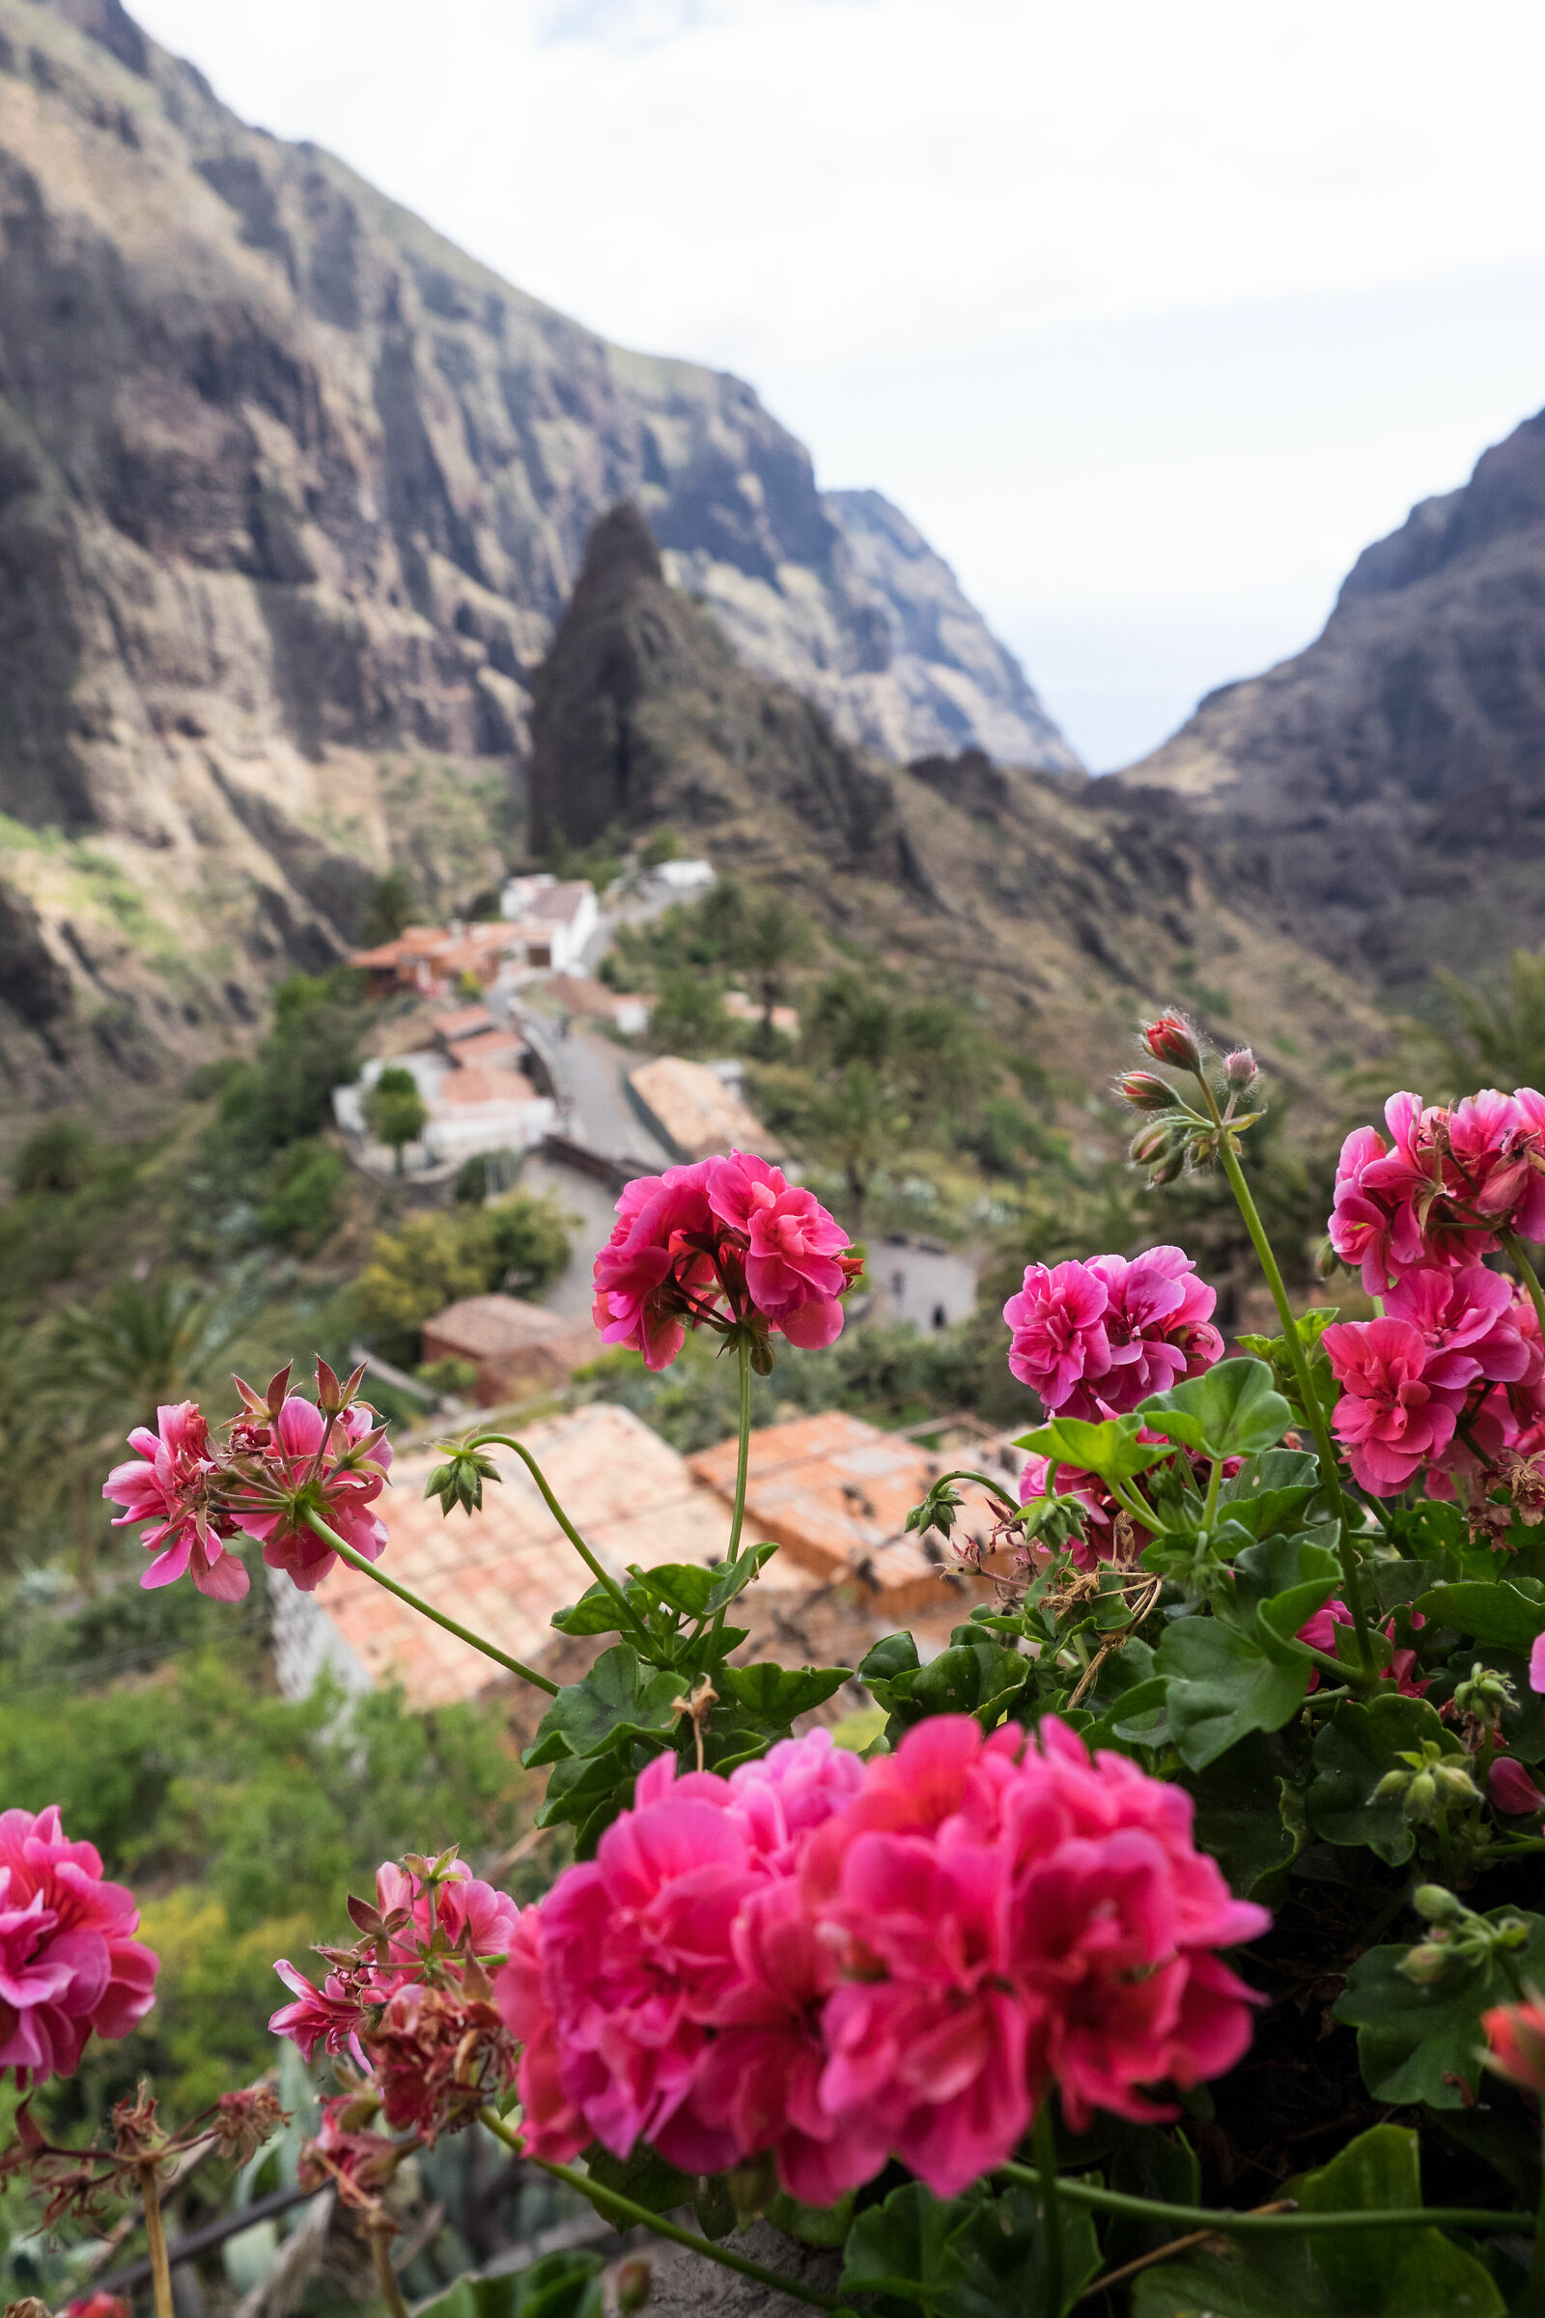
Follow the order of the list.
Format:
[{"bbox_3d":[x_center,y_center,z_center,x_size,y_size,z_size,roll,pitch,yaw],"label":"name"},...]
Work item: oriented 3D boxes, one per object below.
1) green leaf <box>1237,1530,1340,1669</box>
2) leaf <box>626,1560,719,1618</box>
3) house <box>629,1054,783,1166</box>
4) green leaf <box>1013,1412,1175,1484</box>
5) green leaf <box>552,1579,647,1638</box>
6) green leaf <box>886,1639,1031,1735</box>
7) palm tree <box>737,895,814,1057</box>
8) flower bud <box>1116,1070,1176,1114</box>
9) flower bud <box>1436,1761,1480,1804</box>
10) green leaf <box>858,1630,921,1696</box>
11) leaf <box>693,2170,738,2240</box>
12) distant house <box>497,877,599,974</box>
[{"bbox_3d":[0.154,0.131,0.520,0.032,0.030,0.027,4,18,11],"label":"green leaf"},{"bbox_3d":[-0.030,0.129,0.520,0.028,0.013,0.018,0,18,0],"label":"leaf"},{"bbox_3d":[-3.779,-2.705,98.000,6.400,3.800,12.500,-5,18,-15],"label":"house"},{"bbox_3d":[0.111,0.100,0.600,0.054,0.021,0.040,0,17,0],"label":"green leaf"},{"bbox_3d":[-0.053,0.137,0.530,0.030,0.017,0.025,0,17,0],"label":"green leaf"},{"bbox_3d":[0.060,0.169,0.560,0.045,0.027,0.034,0,17,0],"label":"green leaf"},{"bbox_3d":[0.206,-13.889,132.000,6.000,12.200,6.000,0,17,0],"label":"palm tree"},{"bbox_3d":[0.105,-0.019,0.490,0.017,0.009,0.009,20,-16,-6],"label":"flower bud"},{"bbox_3d":[0.182,0.165,0.460,0.013,0.008,0.008,35,-7,12],"label":"flower bud"},{"bbox_3d":[0.032,0.136,0.470,0.018,0.018,0.013,0,18,0],"label":"green leaf"},{"bbox_3d":[-0.015,0.287,0.480,0.015,0.022,0.014,0,17,0],"label":"leaf"},{"bbox_3d":[-22.906,-23.926,178.000,8.000,7.600,8.000,7,19,21],"label":"distant house"}]

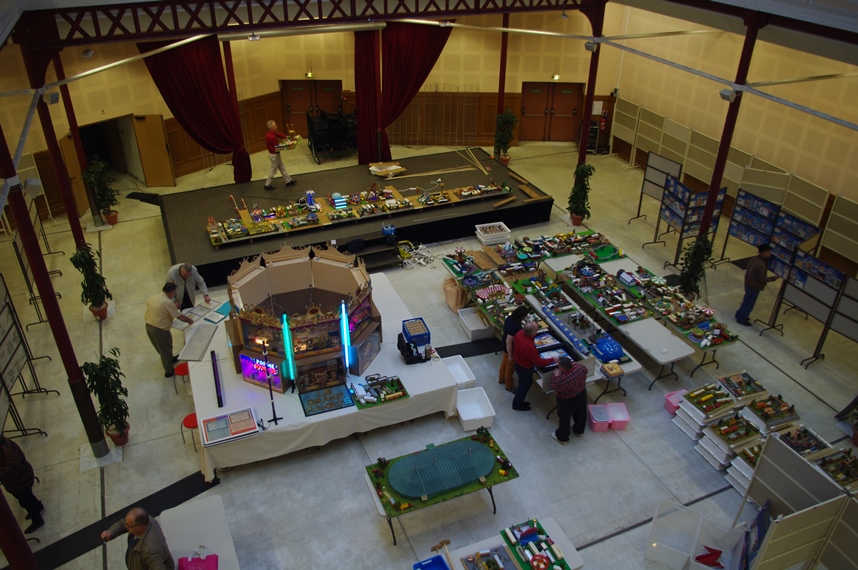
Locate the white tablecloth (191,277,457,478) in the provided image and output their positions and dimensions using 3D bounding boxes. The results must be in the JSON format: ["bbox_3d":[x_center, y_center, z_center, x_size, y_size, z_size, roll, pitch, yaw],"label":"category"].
[{"bbox_3d":[-2.076,1.350,11.416,3.900,0.700,3.920,-11,31,-20],"label":"white tablecloth"}]

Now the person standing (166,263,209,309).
[{"bbox_3d":[-4.533,0.309,12.345,0.600,1.660,0.620,-11,31,-19],"label":"person standing"}]

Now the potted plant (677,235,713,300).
[{"bbox_3d":[5.405,-0.242,12.991,0.550,1.600,0.550,-12,33,-21],"label":"potted plant"}]

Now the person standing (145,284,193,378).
[{"bbox_3d":[-4.628,0.760,11.521,0.740,1.670,0.500,-10,31,-17],"label":"person standing"}]

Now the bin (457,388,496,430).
[{"bbox_3d":[0.727,2.005,10.374,0.520,0.250,0.690,-7,31,-12],"label":"bin"}]

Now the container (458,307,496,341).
[{"bbox_3d":[0.886,0.785,12.475,0.480,0.260,0.740,-12,33,-21],"label":"container"}]

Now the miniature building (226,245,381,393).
[{"bbox_3d":[-2.016,0.456,10.388,2.400,1.330,2.400,-12,33,-21],"label":"miniature building"}]

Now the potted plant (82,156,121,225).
[{"bbox_3d":[-8.128,-2.334,16.133,0.680,1.650,0.680,-12,33,-21],"label":"potted plant"}]

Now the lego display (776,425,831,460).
[{"bbox_3d":[5.421,2.246,9.311,0.590,0.150,0.500,-8,32,-16],"label":"lego display"}]

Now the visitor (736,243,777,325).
[{"bbox_3d":[6.710,-0.004,13.011,0.560,1.750,0.500,5,30,7],"label":"visitor"}]

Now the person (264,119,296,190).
[{"bbox_3d":[-3.946,-3.443,16.991,0.800,1.780,0.560,-16,34,-27],"label":"person"}]

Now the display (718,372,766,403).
[{"bbox_3d":[5.284,1.669,10.820,0.600,0.130,0.600,-8,31,-16],"label":"display"}]

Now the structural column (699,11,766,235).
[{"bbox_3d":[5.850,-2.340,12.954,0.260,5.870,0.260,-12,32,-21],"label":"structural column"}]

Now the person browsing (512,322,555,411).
[{"bbox_3d":[1.747,1.312,10.647,0.660,1.680,0.500,-11,31,-19],"label":"person browsing"}]

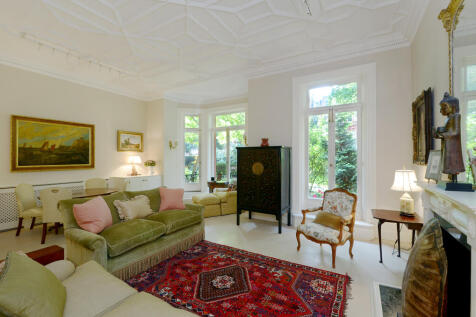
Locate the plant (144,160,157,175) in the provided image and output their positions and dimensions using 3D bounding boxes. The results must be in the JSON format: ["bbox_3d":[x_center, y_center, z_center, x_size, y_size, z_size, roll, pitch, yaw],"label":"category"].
[{"bbox_3d":[-2.856,0.337,6.482,0.355,0.481,0.370,0,0,32],"label":"plant"}]

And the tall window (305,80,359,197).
[{"bbox_3d":[1.852,-0.270,3.909,0.960,2.300,0.120,0,0,28],"label":"tall window"}]

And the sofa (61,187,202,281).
[{"bbox_3d":[-1.515,1.050,3.160,1.000,0.900,1.800,0,0,32],"label":"sofa"}]

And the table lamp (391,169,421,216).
[{"bbox_3d":[2.620,0.505,3.090,0.390,0.720,0.390,0,0,30],"label":"table lamp"}]

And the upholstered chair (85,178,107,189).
[{"bbox_3d":[-3.390,1.010,4.900,0.600,0.980,0.520,0,0,33],"label":"upholstered chair"}]

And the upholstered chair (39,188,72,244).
[{"bbox_3d":[-3.256,0.998,3.715,0.481,0.965,0.570,0,0,-16],"label":"upholstered chair"}]

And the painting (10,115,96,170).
[{"bbox_3d":[-4.386,-0.317,4.853,0.059,1.199,1.547,0,0,32],"label":"painting"}]

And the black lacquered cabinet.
[{"bbox_3d":[0.568,0.623,4.388,0.995,1.714,0.533,0,0,32],"label":"black lacquered cabinet"}]

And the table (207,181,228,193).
[{"bbox_3d":[-0.607,1.112,6.216,0.562,0.736,0.400,0,0,32],"label":"table"}]

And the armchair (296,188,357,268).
[{"bbox_3d":[1.353,0.985,3.056,0.636,0.990,0.666,0,0,-31],"label":"armchair"}]

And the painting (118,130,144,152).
[{"bbox_3d":[-3.270,-0.495,6.040,0.060,0.610,0.790,0,0,33],"label":"painting"}]

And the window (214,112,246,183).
[{"bbox_3d":[-0.260,-0.280,6.390,1.180,2.260,0.120,0,0,28],"label":"window"}]

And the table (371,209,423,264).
[{"bbox_3d":[2.370,1.180,3.010,0.560,0.640,0.540,0,0,30],"label":"table"}]

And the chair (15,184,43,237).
[{"bbox_3d":[-4.018,0.995,4.018,0.570,0.969,0.474,0,0,-14],"label":"chair"}]

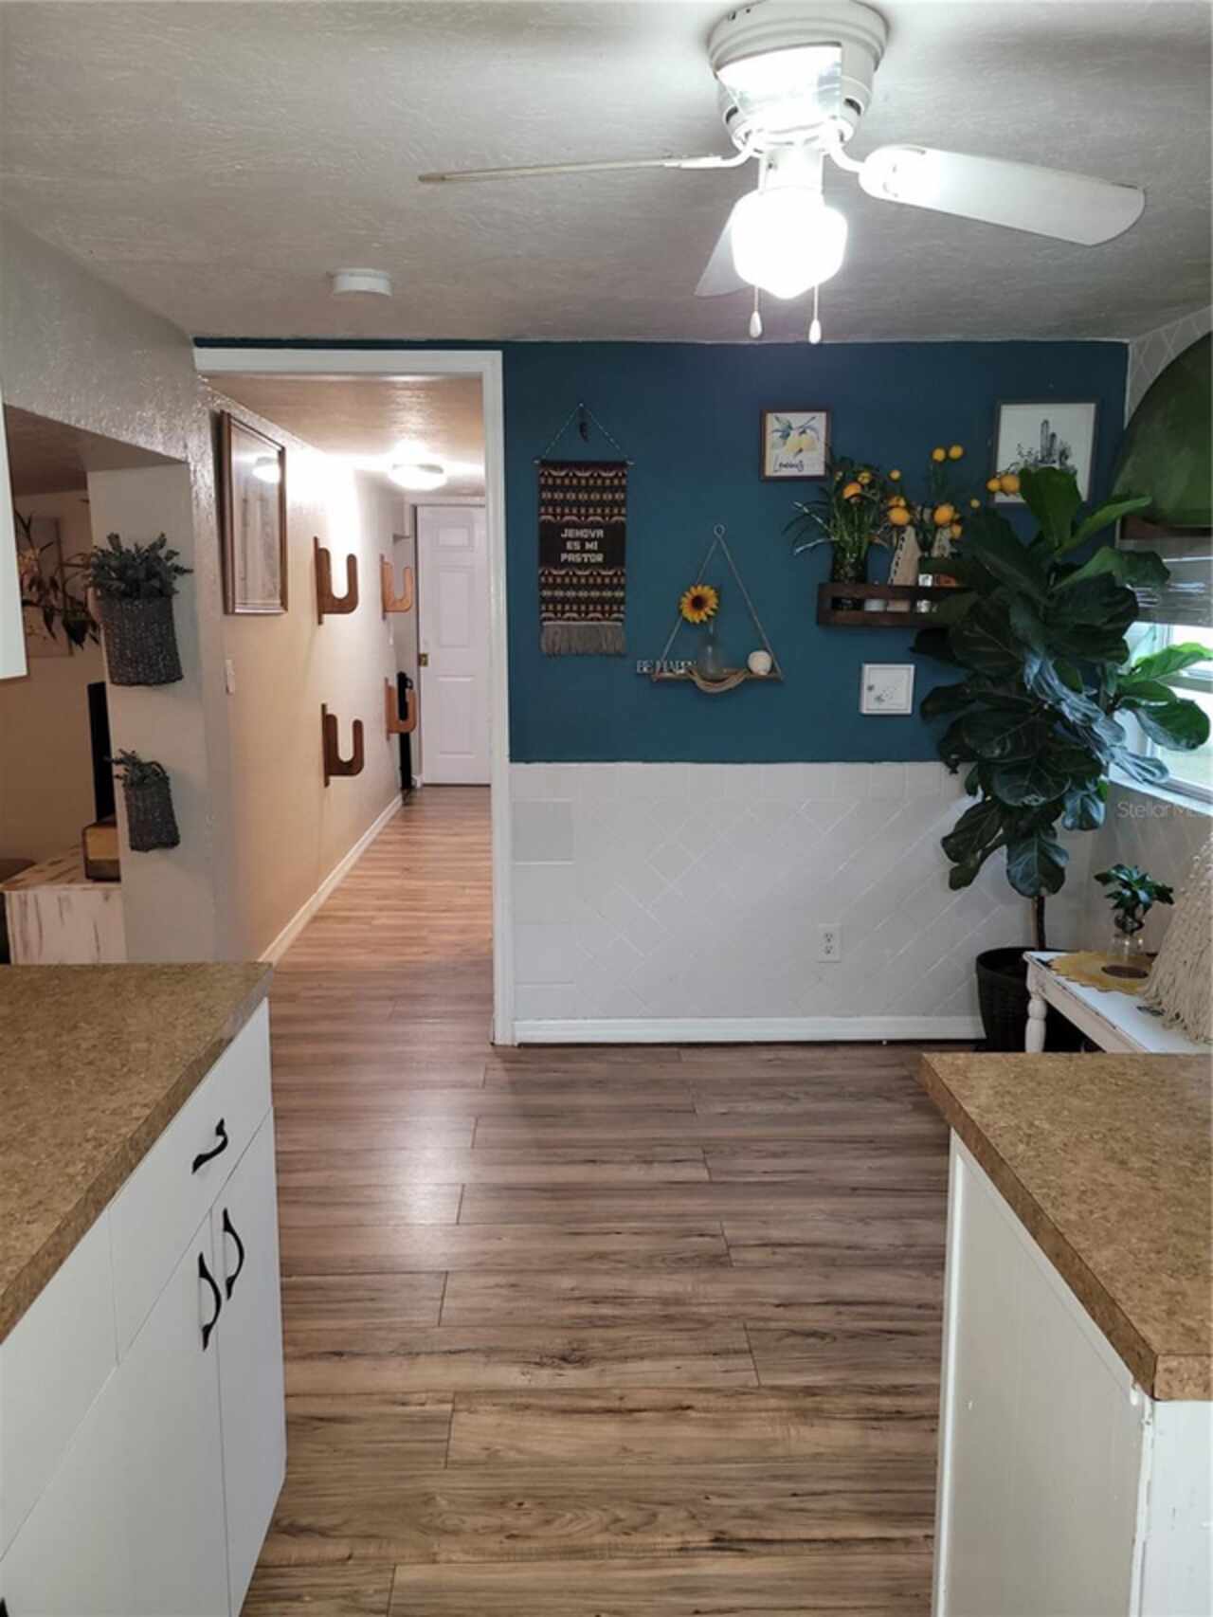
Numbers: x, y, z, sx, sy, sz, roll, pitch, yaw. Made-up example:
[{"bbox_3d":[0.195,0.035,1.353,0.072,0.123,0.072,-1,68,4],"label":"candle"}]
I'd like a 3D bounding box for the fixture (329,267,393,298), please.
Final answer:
[{"bbox_3d":[-0.582,-1.249,2.883,0.150,0.042,0.150,0,9,-2],"label":"fixture"}]

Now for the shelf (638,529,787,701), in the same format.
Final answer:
[{"bbox_3d":[0.300,-0.571,3.499,0.387,0.481,0.119,0,9,-1],"label":"shelf"}]

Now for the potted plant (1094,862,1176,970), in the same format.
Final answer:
[{"bbox_3d":[1.316,0.270,3.057,0.184,0.253,0.174,0,9,-1],"label":"potted plant"}]

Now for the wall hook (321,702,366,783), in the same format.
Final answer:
[{"bbox_3d":[-1.266,-0.304,5.873,0.189,0.402,0.070,0,9,-1],"label":"wall hook"}]

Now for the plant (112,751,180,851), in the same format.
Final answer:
[{"bbox_3d":[-1.356,-0.022,3.578,0.180,0.287,0.120,1,9,6],"label":"plant"}]

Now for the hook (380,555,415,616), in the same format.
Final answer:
[{"bbox_3d":[-1.321,-1.405,7.714,0.189,0.402,0.070,0,9,-1],"label":"hook"}]

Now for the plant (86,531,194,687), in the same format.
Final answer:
[{"bbox_3d":[-1.335,-0.568,3.469,0.270,0.425,0.170,1,9,6],"label":"plant"}]

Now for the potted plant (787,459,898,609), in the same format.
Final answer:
[{"bbox_3d":[0.694,-0.815,3.576,0.330,0.441,0.240,0,9,-2],"label":"potted plant"}]

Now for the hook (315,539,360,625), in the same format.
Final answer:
[{"bbox_3d":[-1.325,-1.123,5.964,0.219,0.421,0.080,0,9,-2],"label":"hook"}]

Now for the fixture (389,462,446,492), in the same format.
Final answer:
[{"bbox_3d":[-1.030,-1.812,6.619,0.308,0.129,0.308,0,9,-1],"label":"fixture"}]

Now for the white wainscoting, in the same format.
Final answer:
[{"bbox_3d":[0.610,0.295,3.704,1.777,0.878,0.025,0,9,-1],"label":"white wainscoting"}]

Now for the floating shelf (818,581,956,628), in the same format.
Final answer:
[{"bbox_3d":[0.901,-0.618,3.679,0.532,0.135,0.120,0,9,-2],"label":"floating shelf"}]

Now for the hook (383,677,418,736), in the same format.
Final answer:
[{"bbox_3d":[-1.318,-0.641,7.839,0.189,0.402,0.070,0,9,-1],"label":"hook"}]

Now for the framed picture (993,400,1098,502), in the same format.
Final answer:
[{"bbox_3d":[1.329,-1.079,3.671,0.305,0.304,0.020,0,9,-2],"label":"framed picture"}]

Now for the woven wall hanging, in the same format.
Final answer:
[{"bbox_3d":[-0.069,-0.842,3.670,0.287,0.748,0.025,0,9,-2],"label":"woven wall hanging"}]

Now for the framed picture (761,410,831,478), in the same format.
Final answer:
[{"bbox_3d":[0.542,-1.044,3.483,0.194,0.195,0.020,0,9,-1],"label":"framed picture"}]

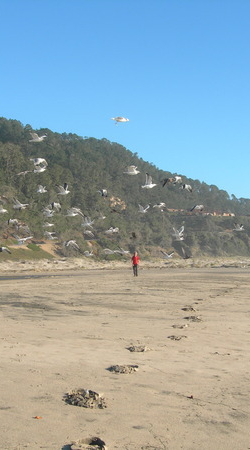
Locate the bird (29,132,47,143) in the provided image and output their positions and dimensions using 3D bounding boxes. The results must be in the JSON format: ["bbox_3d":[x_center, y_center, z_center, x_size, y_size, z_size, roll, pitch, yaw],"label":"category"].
[{"bbox_3d":[-2.955,-2.989,22.500,0.550,0.320,1.050,-1,-3,17],"label":"bird"}]

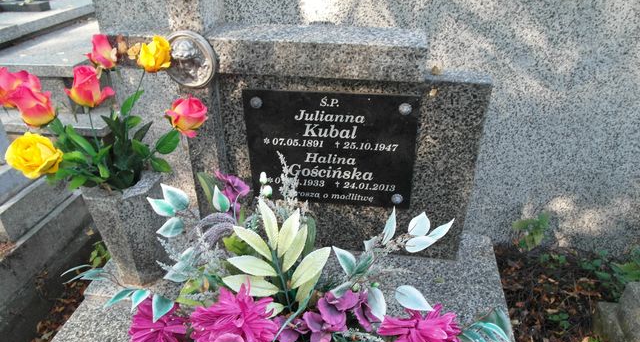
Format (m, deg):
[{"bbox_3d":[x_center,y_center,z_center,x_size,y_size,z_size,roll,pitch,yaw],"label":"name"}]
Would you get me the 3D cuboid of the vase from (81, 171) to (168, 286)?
[{"bbox_3d":[-0.453,0.146,1.097,0.165,0.275,0.155,12,33,20],"label":"vase"}]

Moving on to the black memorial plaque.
[{"bbox_3d":[0.025,-0.047,1.067,0.400,0.298,0.015,3,31,7],"label":"black memorial plaque"}]

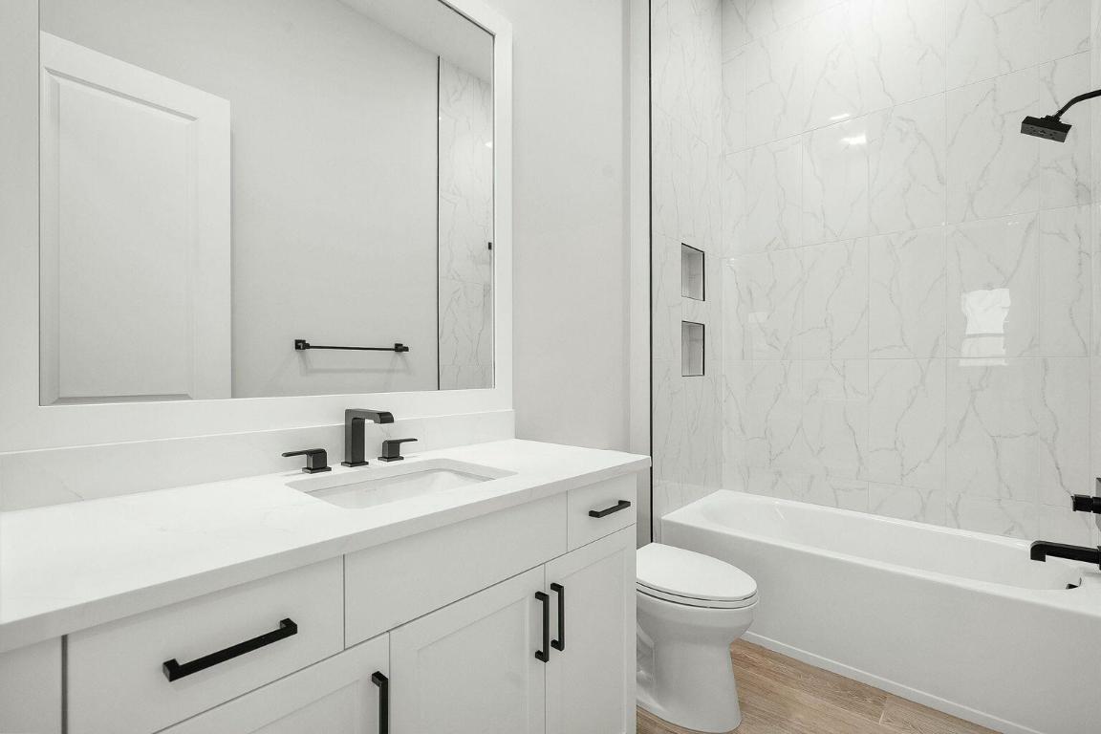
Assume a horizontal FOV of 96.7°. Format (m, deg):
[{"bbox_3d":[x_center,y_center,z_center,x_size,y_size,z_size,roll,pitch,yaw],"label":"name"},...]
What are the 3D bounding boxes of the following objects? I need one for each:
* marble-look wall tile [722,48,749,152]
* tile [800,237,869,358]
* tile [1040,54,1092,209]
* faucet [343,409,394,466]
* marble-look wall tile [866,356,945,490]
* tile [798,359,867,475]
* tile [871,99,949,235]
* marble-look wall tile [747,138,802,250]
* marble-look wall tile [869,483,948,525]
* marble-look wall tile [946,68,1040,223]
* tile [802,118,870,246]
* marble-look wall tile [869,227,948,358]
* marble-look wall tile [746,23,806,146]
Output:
[{"bbox_3d":[1.088,-1.567,2.895,0.139,0.611,0.010,0,0,42],"label":"marble-look wall tile"},{"bbox_3d":[1.479,-0.344,2.544,0.300,0.610,0.010,0,0,41],"label":"tile"},{"bbox_3d":[2.099,-0.958,2.001,0.145,0.610,0.010,0,0,41],"label":"tile"},{"bbox_3d":[-0.460,0.185,1.241,0.184,0.144,0.049,0,0,41],"label":"faucet"},{"bbox_3d":[1.704,0.267,2.345,0.302,0.612,0.010,0,0,42],"label":"marble-look wall tile"},{"bbox_3d":[1.478,0.267,2.542,0.300,0.610,0.010,0,0,41],"label":"tile"},{"bbox_3d":[1.706,-0.957,2.348,0.300,0.610,0.010,0,0,41],"label":"tile"},{"bbox_3d":[1.253,-0.956,2.748,0.303,0.612,0.010,0,0,42],"label":"marble-look wall tile"},{"bbox_3d":[1.703,0.649,2.341,0.300,0.151,0.010,0,0,41],"label":"marble-look wall tile"},{"bbox_3d":[1.931,-0.956,2.145,0.302,0.612,0.010,0,0,42],"label":"marble-look wall tile"},{"bbox_3d":[1.479,-0.956,2.547,0.302,0.612,0.010,0,0,42],"label":"tile"},{"bbox_3d":[1.705,-0.345,2.345,0.300,0.610,0.010,0,0,41],"label":"marble-look wall tile"},{"bbox_3d":[1.255,-1.567,2.749,0.300,0.610,0.010,0,0,41],"label":"marble-look wall tile"}]

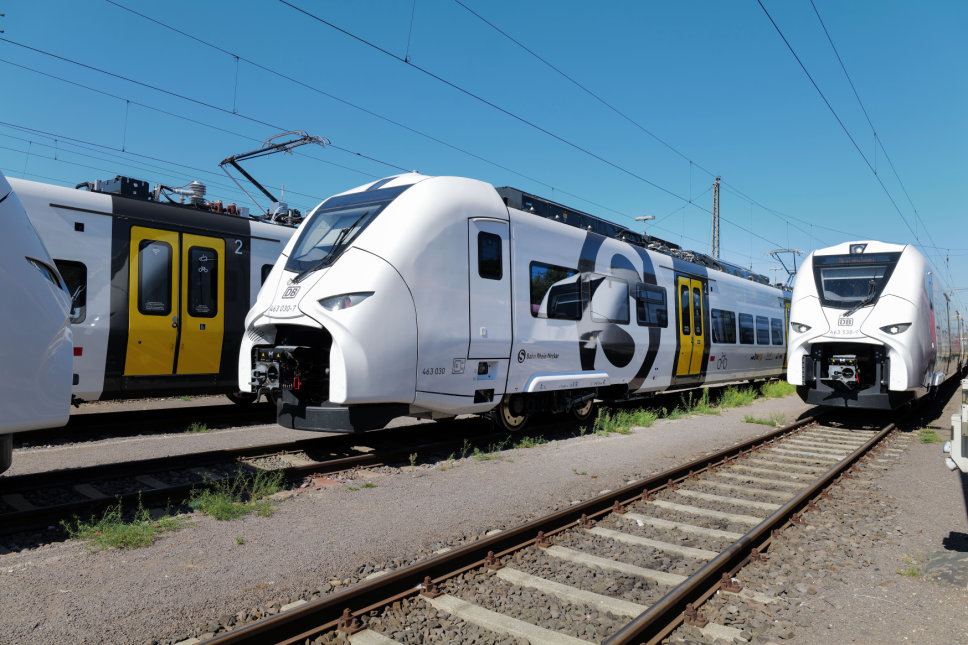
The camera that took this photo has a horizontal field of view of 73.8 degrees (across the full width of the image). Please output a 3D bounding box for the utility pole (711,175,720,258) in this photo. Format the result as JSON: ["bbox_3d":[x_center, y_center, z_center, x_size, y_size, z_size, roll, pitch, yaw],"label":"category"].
[{"bbox_3d":[21.048,-4.662,58.609,0.680,17.330,0.550,0,-2,38],"label":"utility pole"}]

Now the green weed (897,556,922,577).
[{"bbox_3d":[3.164,1.820,4.806,0.170,0.110,0.150,0,-2,38],"label":"green weed"}]

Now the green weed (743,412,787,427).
[{"bbox_3d":[6.246,2.120,14.314,0.750,0.240,0.500,0,-2,38],"label":"green weed"}]

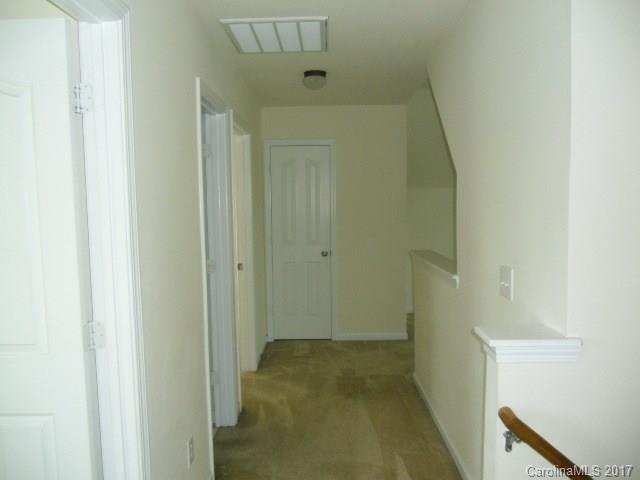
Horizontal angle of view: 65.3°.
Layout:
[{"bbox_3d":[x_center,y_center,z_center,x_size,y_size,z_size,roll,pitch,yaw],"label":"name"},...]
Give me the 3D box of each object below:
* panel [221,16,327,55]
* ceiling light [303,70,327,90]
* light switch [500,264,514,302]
[{"bbox_3d":[-0.236,-1.182,2.919,0.570,0.020,0.575,-1,4,0],"label":"panel"},{"bbox_3d":[-0.038,-1.201,3.780,0.185,0.125,0.185,-1,4,0],"label":"ceiling light"},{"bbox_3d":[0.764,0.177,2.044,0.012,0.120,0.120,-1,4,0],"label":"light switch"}]

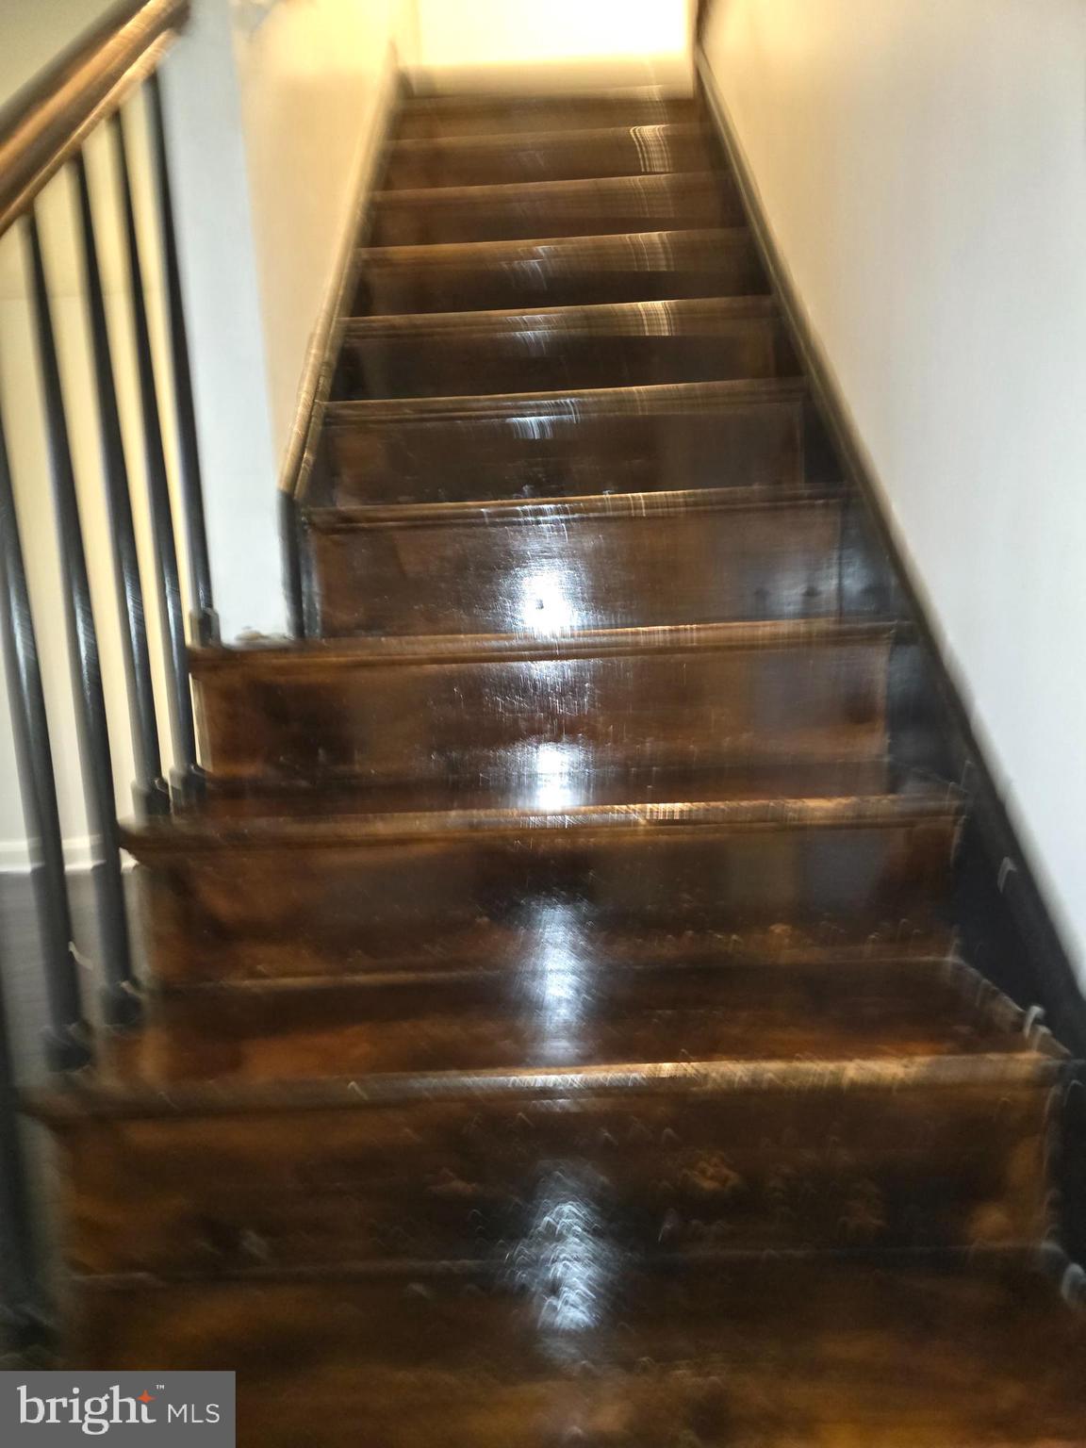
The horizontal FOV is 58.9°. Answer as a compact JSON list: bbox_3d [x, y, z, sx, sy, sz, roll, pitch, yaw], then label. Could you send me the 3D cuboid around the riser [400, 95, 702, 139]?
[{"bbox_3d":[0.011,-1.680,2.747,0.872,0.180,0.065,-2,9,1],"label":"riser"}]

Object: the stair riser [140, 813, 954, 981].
[{"bbox_3d":[0.009,0.214,1.166,0.963,0.173,0.035,-2,8,1],"label":"stair riser"}]

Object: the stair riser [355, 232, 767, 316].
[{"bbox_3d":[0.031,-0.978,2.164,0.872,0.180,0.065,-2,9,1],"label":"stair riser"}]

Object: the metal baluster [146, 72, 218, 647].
[{"bbox_3d":[-0.501,-0.489,1.324,0.036,0.754,0.036,-2,8,1],"label":"metal baluster"}]

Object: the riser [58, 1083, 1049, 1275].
[{"bbox_3d":[0.016,0.446,0.971,0.963,0.173,0.035,-2,8,1],"label":"riser"}]

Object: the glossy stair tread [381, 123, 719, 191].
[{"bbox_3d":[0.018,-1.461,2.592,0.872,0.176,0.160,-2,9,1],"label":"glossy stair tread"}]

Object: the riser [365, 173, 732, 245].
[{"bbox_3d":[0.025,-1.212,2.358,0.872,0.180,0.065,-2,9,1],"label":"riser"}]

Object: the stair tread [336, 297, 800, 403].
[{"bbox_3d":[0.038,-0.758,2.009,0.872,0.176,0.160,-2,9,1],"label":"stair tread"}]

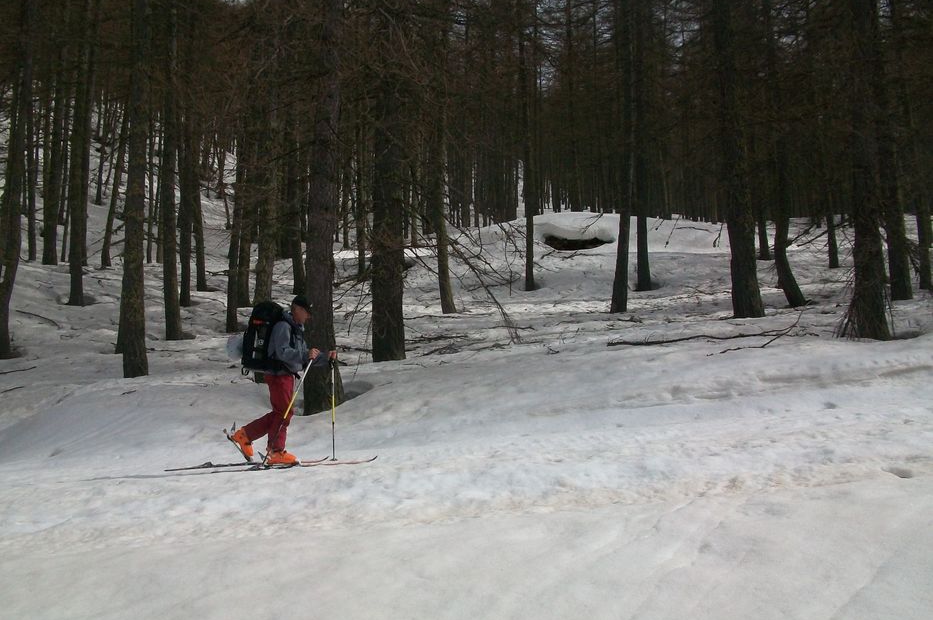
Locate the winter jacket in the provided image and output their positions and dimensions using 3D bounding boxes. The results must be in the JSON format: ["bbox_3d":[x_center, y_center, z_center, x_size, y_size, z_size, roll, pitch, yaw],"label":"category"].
[{"bbox_3d":[-1.820,0.355,9.700,0.540,0.680,0.500,1,-7,-5],"label":"winter jacket"}]

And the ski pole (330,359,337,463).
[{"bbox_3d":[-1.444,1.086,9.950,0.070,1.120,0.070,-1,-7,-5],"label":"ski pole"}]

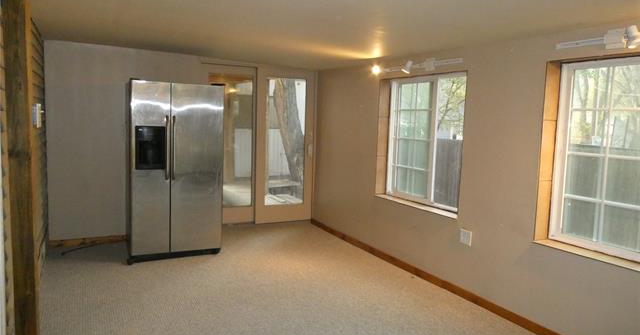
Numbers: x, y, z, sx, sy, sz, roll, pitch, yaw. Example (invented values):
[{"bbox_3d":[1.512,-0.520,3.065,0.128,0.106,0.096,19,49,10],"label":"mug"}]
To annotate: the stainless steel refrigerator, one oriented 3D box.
[{"bbox_3d":[-1.514,0.020,4.589,0.857,1.722,0.790,-1,6,-26],"label":"stainless steel refrigerator"}]

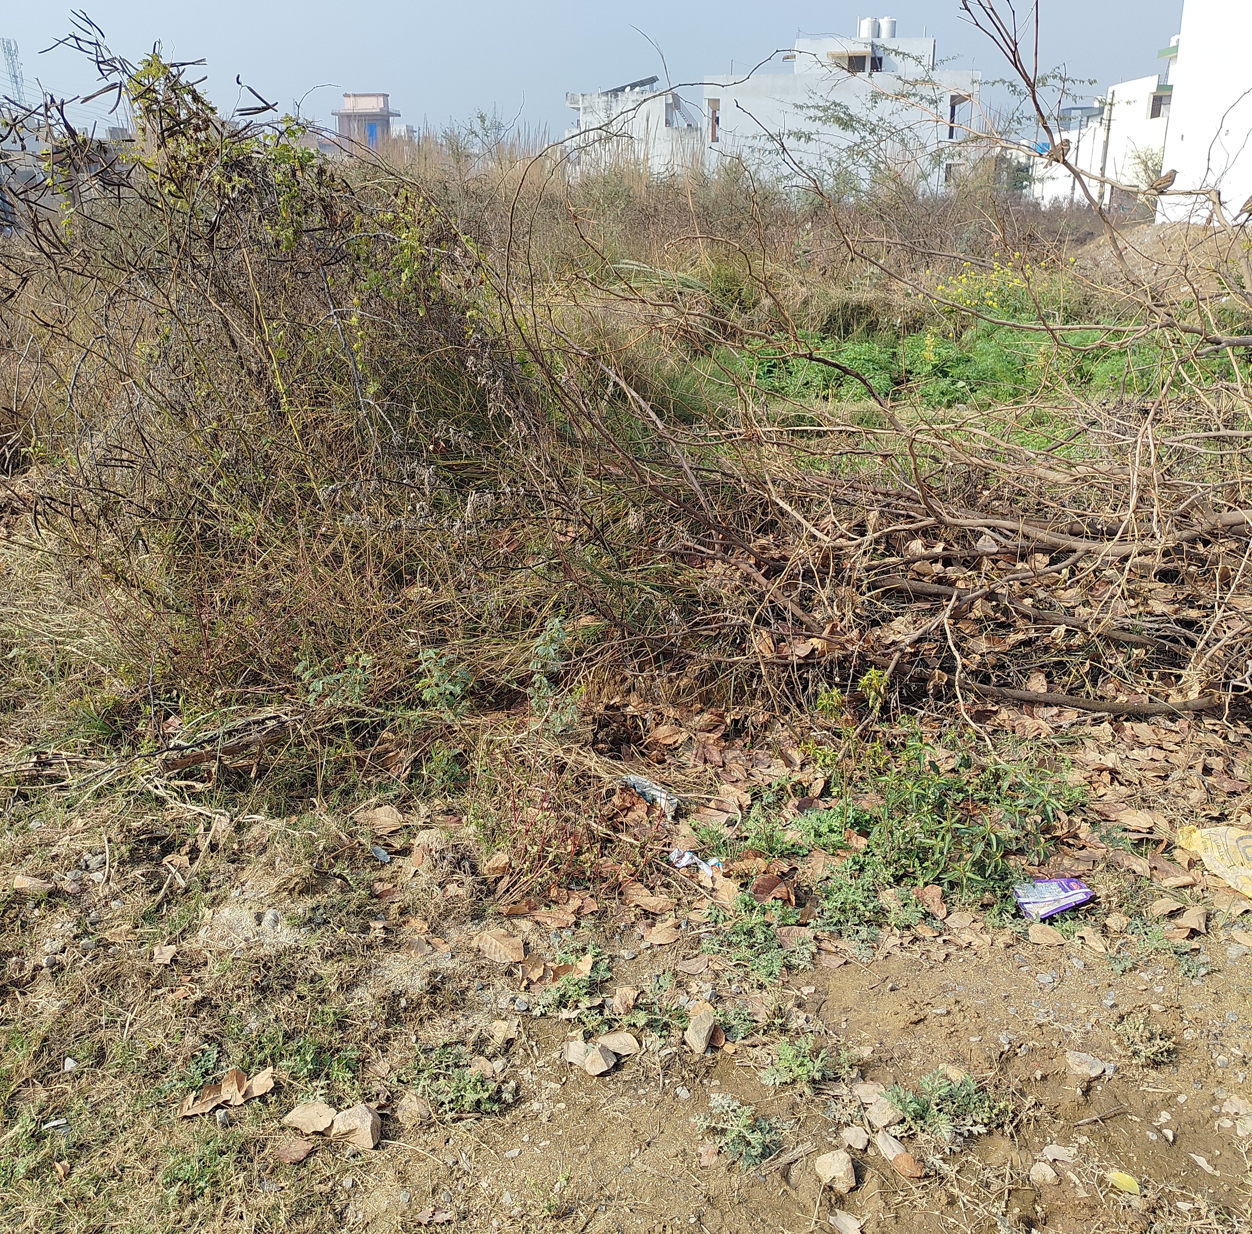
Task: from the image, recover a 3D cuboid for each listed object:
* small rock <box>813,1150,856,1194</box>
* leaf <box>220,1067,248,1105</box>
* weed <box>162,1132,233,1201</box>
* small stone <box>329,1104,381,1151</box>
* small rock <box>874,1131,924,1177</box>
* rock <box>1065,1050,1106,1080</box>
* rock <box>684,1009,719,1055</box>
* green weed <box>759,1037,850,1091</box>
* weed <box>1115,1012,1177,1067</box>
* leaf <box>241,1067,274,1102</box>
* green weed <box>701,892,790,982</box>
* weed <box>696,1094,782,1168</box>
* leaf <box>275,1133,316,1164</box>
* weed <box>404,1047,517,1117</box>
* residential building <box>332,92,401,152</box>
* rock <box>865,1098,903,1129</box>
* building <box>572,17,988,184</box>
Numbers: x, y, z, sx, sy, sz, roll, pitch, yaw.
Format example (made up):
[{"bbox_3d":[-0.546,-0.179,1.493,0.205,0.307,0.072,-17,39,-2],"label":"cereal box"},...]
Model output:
[{"bbox_3d":[0.338,0.898,1.874,0.068,0.046,0.061,0,18,0],"label":"small rock"},{"bbox_3d":[-0.689,0.825,2.037,0.050,0.045,0.060,-1,21,0],"label":"leaf"},{"bbox_3d":[-0.689,0.888,1.870,0.110,0.045,0.130,-1,21,0],"label":"weed"},{"bbox_3d":[-0.456,0.858,1.949,0.085,0.052,0.075,0,18,0],"label":"small stone"},{"bbox_3d":[0.443,0.870,1.879,0.052,0.035,0.100,-13,24,-29],"label":"small rock"},{"bbox_3d":[0.848,0.825,2.135,0.075,0.030,0.057,8,19,23],"label":"rock"},{"bbox_3d":[0.142,0.780,2.175,0.064,0.059,0.089,0,18,0],"label":"rock"},{"bbox_3d":[0.321,0.802,2.082,0.150,0.075,0.103,0,18,0],"label":"green weed"},{"bbox_3d":[0.979,0.795,2.178,0.113,0.062,0.113,0,18,0],"label":"weed"},{"bbox_3d":[-0.651,0.825,2.042,0.058,0.040,0.055,-1,21,0],"label":"leaf"},{"bbox_3d":[0.253,0.678,2.453,0.184,0.111,0.230,0,18,0],"label":"green weed"},{"bbox_3d":[0.186,0.847,1.911,0.145,0.065,0.145,-1,21,0],"label":"weed"},{"bbox_3d":[-0.550,0.885,1.928,0.068,0.015,0.054,-5,19,-14],"label":"leaf"},{"bbox_3d":[-0.289,0.819,2.044,0.190,0.067,0.143,0,18,0],"label":"weed"},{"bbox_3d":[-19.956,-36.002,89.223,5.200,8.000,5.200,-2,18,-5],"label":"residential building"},{"bbox_3d":[0.449,0.862,2.011,0.064,0.032,0.055,0,18,0],"label":"rock"},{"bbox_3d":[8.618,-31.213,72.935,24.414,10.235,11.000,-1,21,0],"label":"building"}]

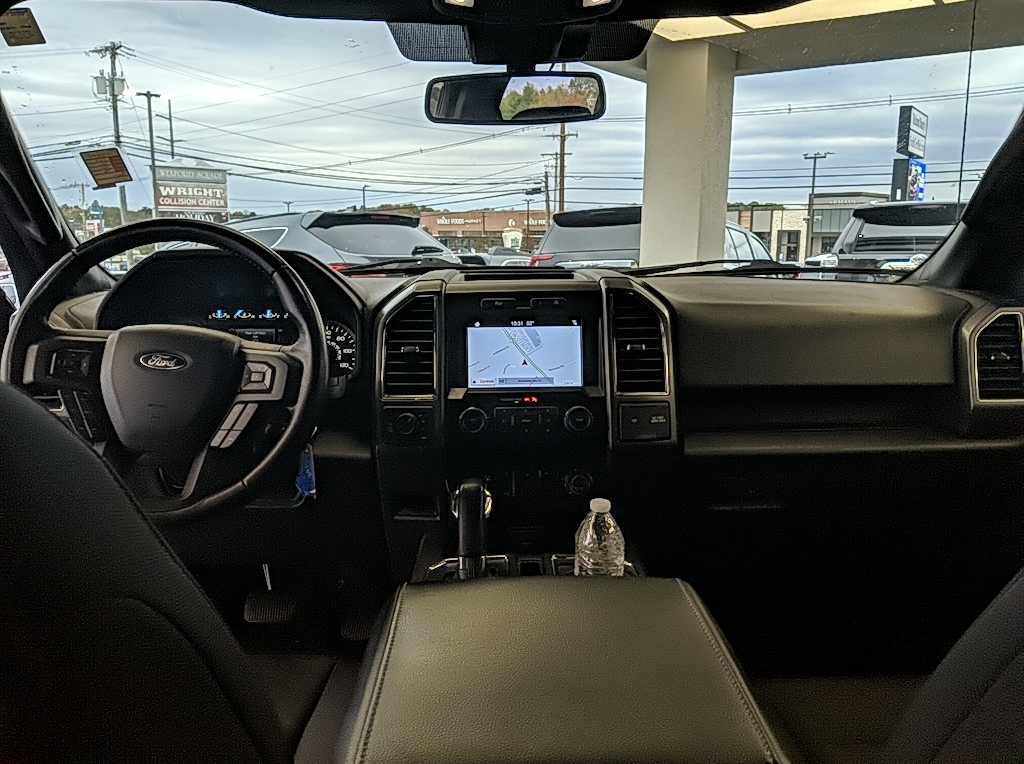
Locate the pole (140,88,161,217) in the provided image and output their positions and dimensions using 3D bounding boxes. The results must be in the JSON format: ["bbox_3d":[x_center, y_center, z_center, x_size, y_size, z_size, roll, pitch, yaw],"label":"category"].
[{"bbox_3d":[-15.100,-7.940,32.600,0.950,8.400,0.280,0,9,0],"label":"pole"}]

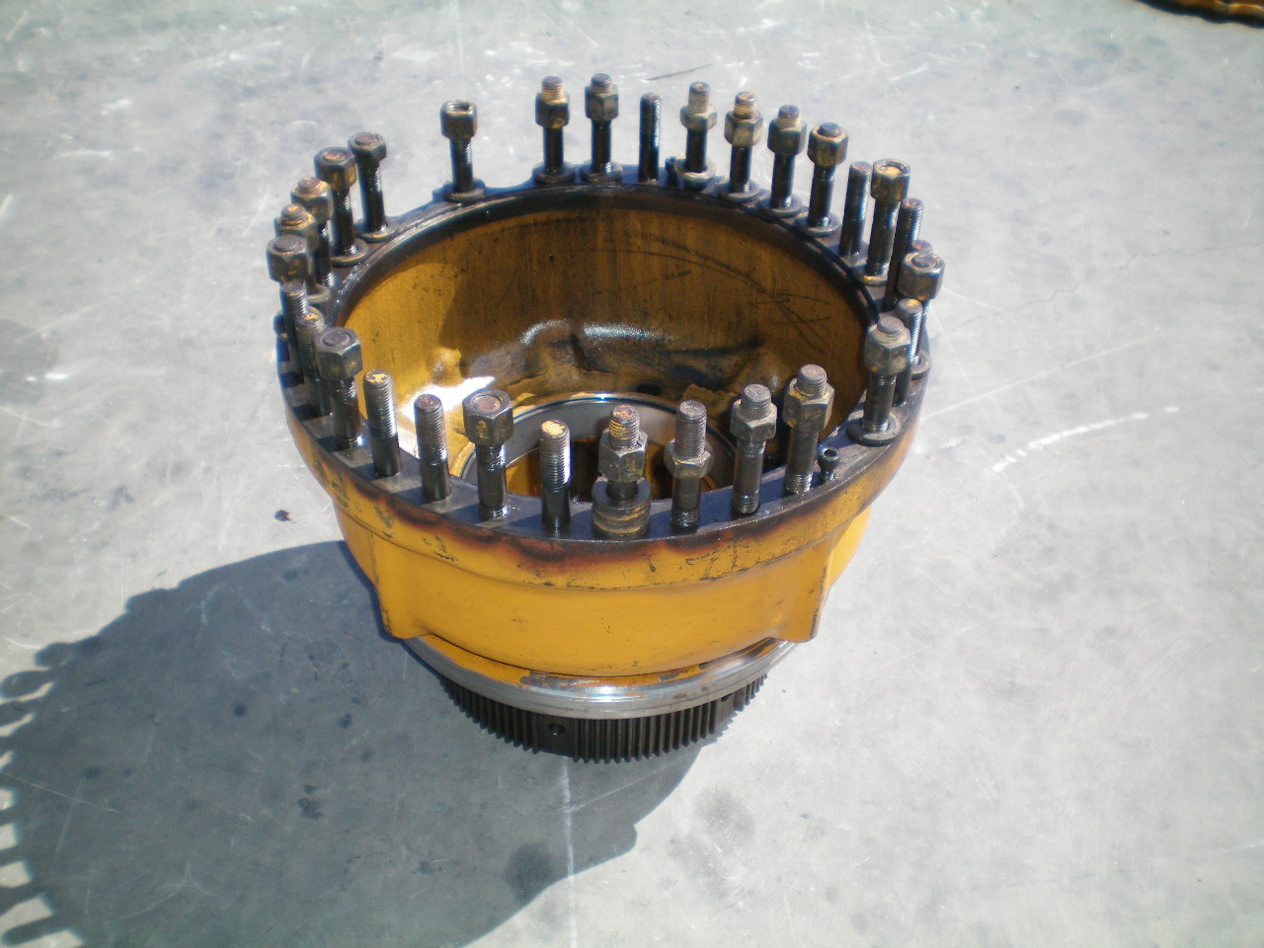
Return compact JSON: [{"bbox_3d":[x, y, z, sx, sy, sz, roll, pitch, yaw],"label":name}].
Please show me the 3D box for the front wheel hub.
[{"bbox_3d":[-0.029,-0.033,1.448,0.629,0.547,0.629,0,40,-1],"label":"front wheel hub"}]

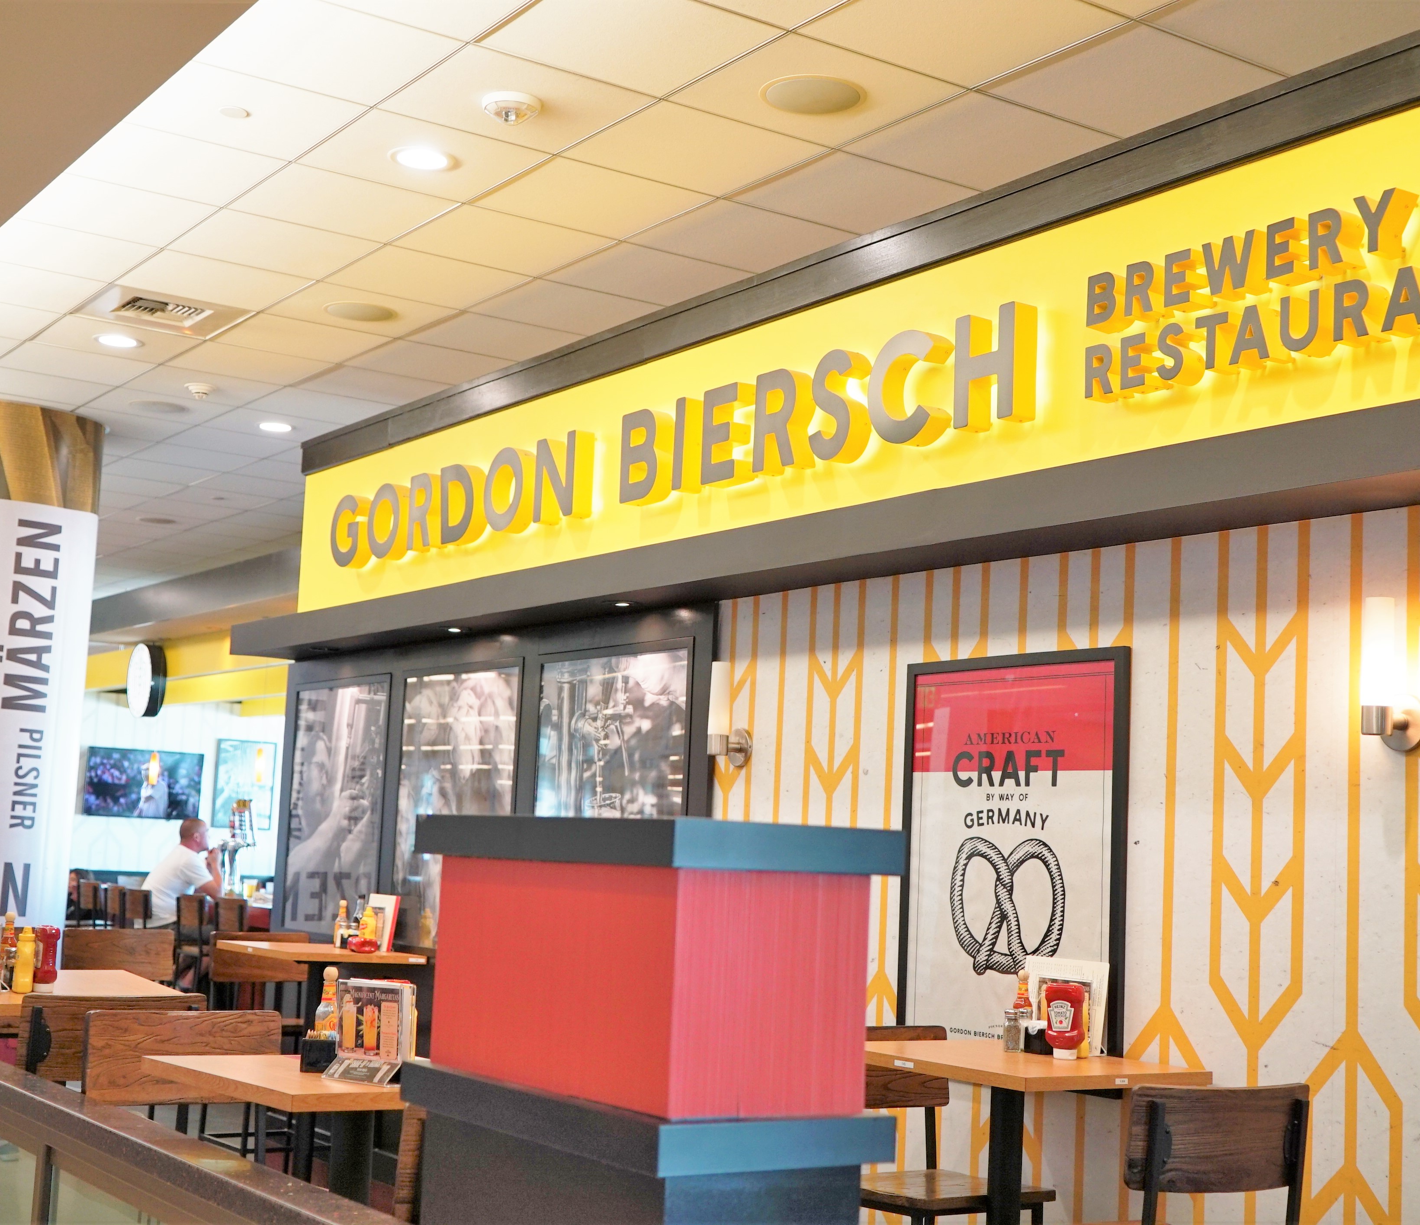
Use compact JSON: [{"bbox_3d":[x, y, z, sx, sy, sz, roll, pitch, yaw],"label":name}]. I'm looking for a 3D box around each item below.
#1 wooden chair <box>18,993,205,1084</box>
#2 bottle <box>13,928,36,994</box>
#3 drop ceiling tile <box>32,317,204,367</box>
[{"bbox_3d":[-1.655,1.550,5.049,0.460,1.120,0.480,7,-8,-35],"label":"wooden chair"},{"bbox_3d":[-1.922,0.976,5.447,0.060,0.176,0.055,5,-7,-19],"label":"bottle"},{"bbox_3d":[-2.611,-1.209,8.545,0.603,0.020,0.603,7,-8,-34],"label":"drop ceiling tile"}]

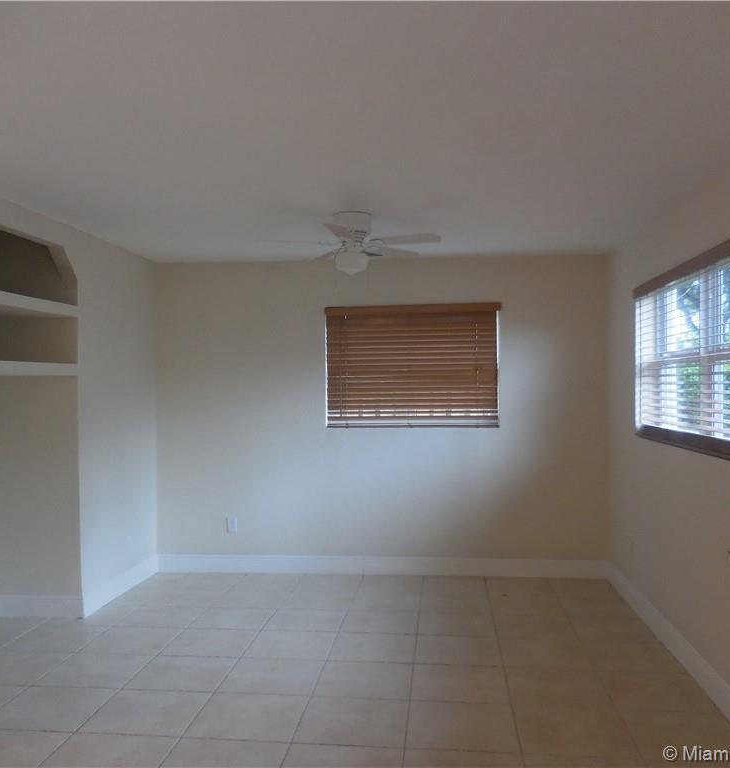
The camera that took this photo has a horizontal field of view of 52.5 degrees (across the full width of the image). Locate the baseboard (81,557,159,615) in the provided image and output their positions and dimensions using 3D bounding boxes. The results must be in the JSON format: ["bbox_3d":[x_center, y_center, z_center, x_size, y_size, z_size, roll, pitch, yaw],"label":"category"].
[{"bbox_3d":[-1.715,1.414,5.267,0.020,0.138,1.200,0,0,6],"label":"baseboard"}]

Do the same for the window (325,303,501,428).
[{"bbox_3d":[0.361,-0.133,5.628,1.335,0.925,0.080,0,0,6],"label":"window"}]

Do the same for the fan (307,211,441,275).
[{"bbox_3d":[-0.070,-0.806,4.290,1.060,0.347,1.060,0,0,6],"label":"fan"}]

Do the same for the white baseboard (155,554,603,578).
[{"bbox_3d":[0.079,1.406,5.696,3.450,0.138,0.020,0,0,6],"label":"white baseboard"}]

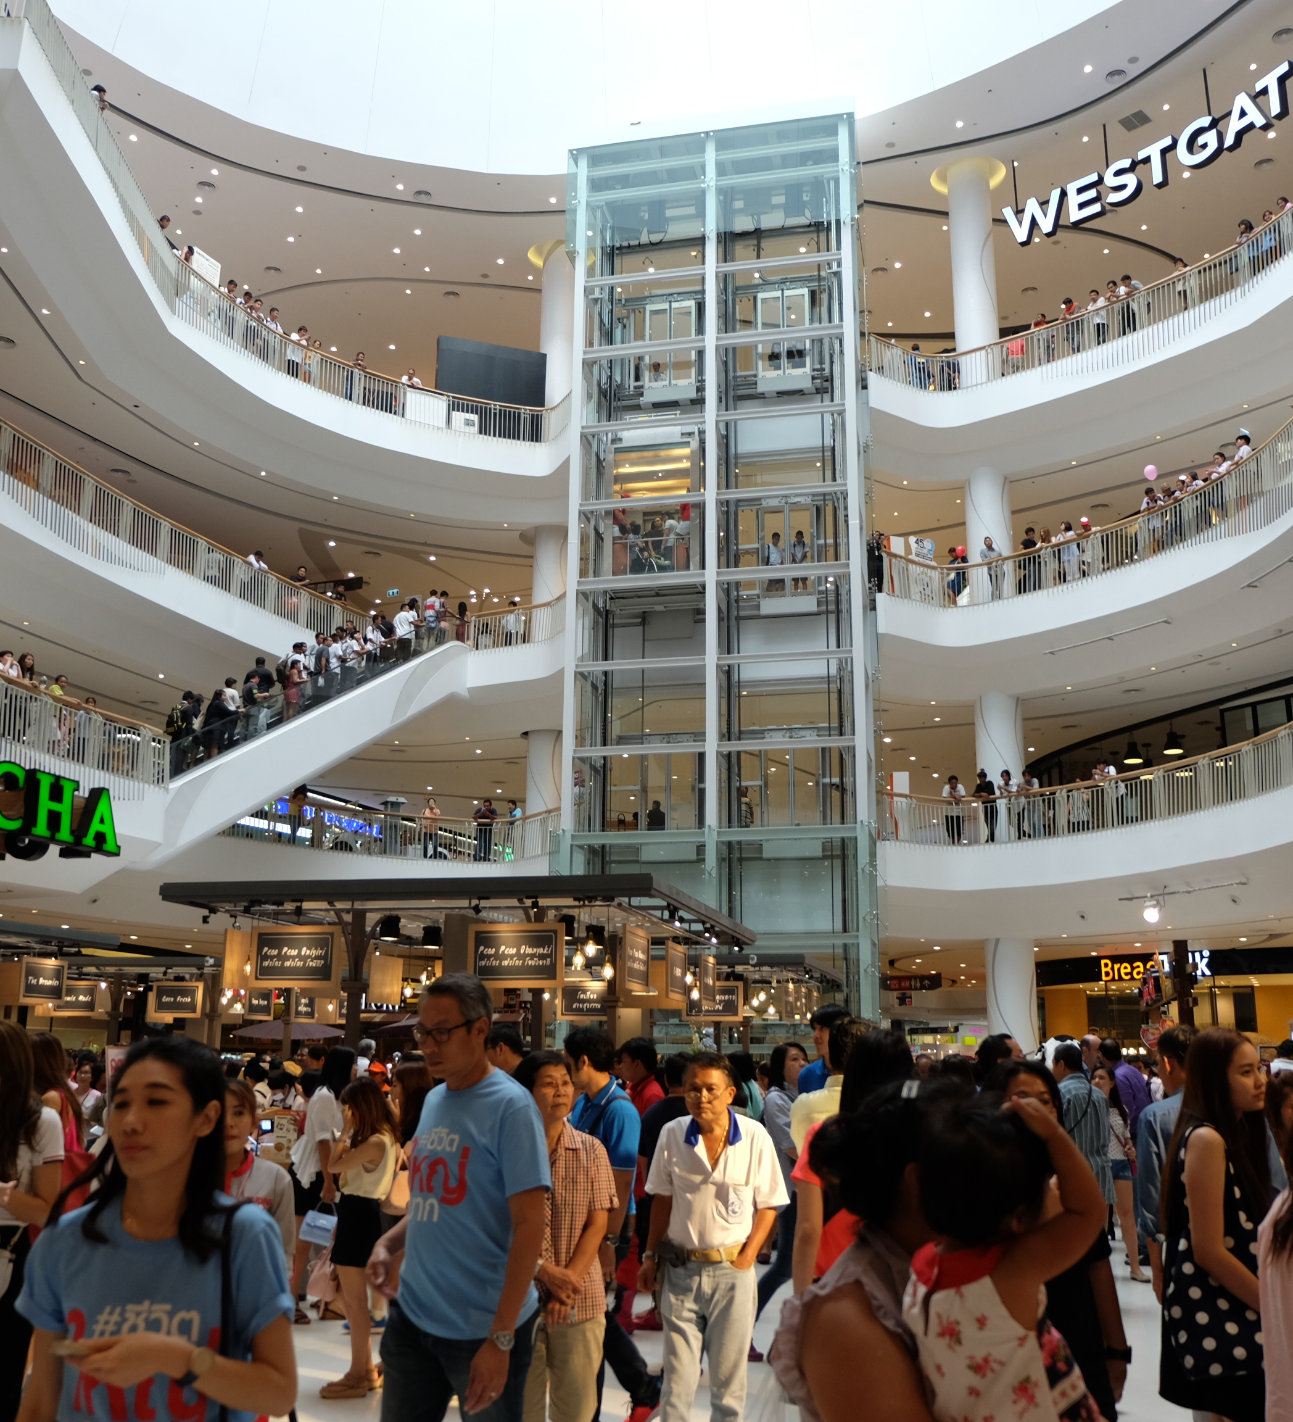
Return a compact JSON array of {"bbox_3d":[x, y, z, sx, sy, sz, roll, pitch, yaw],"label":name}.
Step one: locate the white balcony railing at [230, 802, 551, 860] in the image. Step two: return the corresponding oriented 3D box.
[{"bbox_3d":[-5.923,2.746,32.758,7.500,1.100,2.650,5,-15,-16],"label":"white balcony railing"}]

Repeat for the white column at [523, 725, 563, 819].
[{"bbox_3d":[-2.533,2.390,36.631,1.090,3.630,1.090,0,-14,0],"label":"white column"}]

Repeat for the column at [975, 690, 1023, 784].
[{"bbox_3d":[8.196,1.494,32.812,1.090,3.680,1.090,0,-14,0],"label":"column"}]

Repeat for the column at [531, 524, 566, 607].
[{"bbox_3d":[-2.489,-2.985,37.983,1.090,3.730,1.090,0,-14,0],"label":"column"}]

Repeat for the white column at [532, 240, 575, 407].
[{"bbox_3d":[-2.434,-9.689,39.669,1.090,6.800,1.090,0,-14,0],"label":"white column"}]

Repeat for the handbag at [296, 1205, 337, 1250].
[{"bbox_3d":[-1.995,3.136,8.685,0.205,0.245,0.100,16,-14,-3],"label":"handbag"}]

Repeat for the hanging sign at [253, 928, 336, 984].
[{"bbox_3d":[-3.552,2.490,14.399,0.910,0.610,0.060,-1,-14,5],"label":"hanging sign"}]

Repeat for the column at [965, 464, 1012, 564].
[{"bbox_3d":[8.240,-3.866,34.160,1.090,3.750,1.090,0,-14,0],"label":"column"}]

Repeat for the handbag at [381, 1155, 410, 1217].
[{"bbox_3d":[-1.491,2.854,8.540,0.260,0.370,0.140,2,-14,-6],"label":"handbag"}]

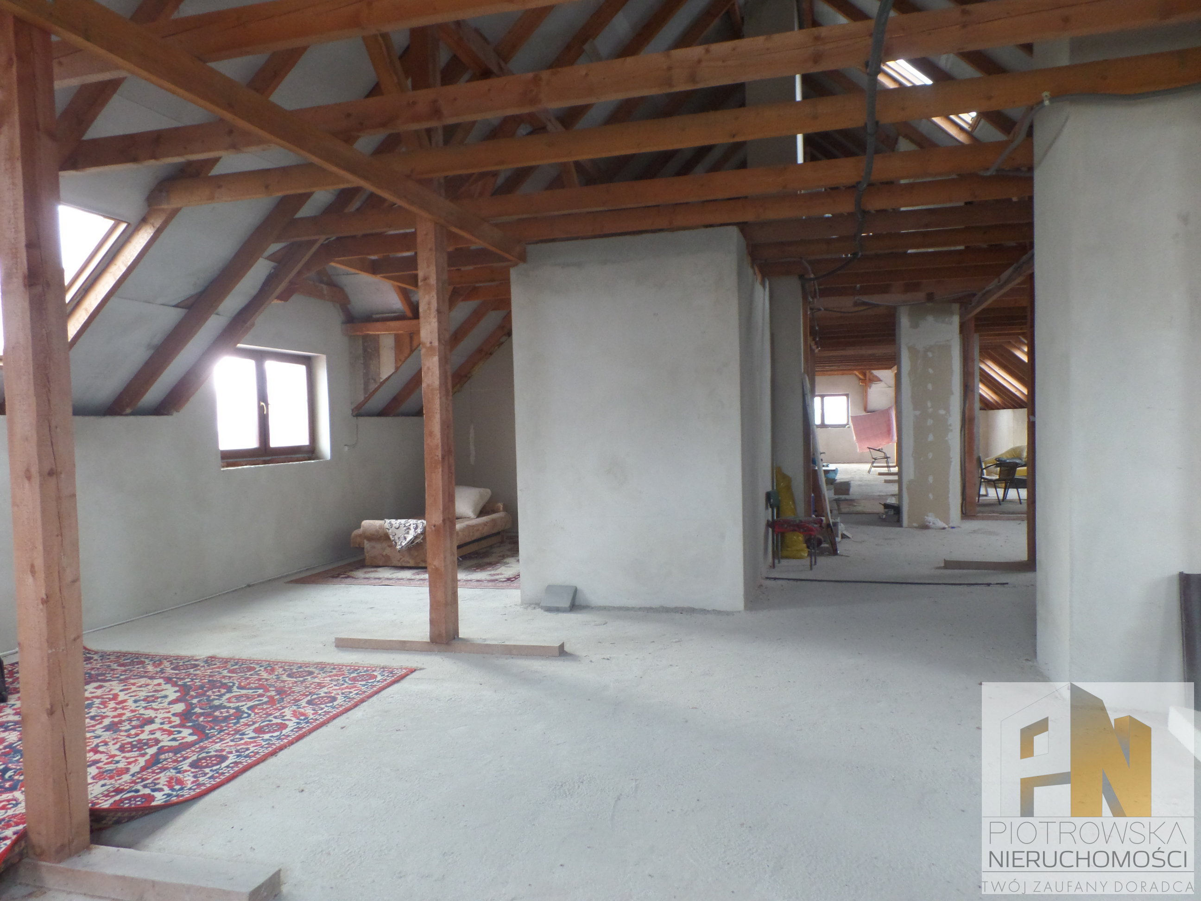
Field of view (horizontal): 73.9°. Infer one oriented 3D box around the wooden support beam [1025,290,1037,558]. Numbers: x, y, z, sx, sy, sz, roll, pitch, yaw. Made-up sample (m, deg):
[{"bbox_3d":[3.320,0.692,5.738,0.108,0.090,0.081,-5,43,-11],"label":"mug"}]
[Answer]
[{"bbox_3d":[4.016,-0.278,7.366,0.126,2.636,0.140,-1,2,16],"label":"wooden support beam"}]

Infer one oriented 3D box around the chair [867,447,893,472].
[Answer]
[{"bbox_3d":[7.632,0.301,21.722,0.644,0.686,0.560,-1,2,16],"label":"chair"}]

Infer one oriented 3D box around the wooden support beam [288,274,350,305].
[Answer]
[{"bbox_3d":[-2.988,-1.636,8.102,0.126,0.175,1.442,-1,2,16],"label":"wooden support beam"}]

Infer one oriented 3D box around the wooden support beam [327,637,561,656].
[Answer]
[{"bbox_3d":[-0.983,1.248,5.152,1.532,0.067,0.133,-1,2,16],"label":"wooden support beam"}]

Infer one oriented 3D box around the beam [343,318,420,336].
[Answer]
[{"bbox_3d":[-2.348,-1.359,8.824,1.064,0.140,0.140,-1,2,16],"label":"beam"}]

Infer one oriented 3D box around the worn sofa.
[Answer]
[{"bbox_3d":[-1.915,0.937,9.427,1.078,0.497,2.170,-1,2,16],"label":"worn sofa"}]

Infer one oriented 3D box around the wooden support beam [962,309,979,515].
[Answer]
[{"bbox_3d":[5.086,-0.435,10.916,0.126,2.706,0.140,-1,2,16],"label":"wooden support beam"}]

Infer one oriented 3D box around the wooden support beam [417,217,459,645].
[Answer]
[{"bbox_3d":[-1.039,-0.117,5.085,0.126,2.671,0.154,-1,2,16],"label":"wooden support beam"}]

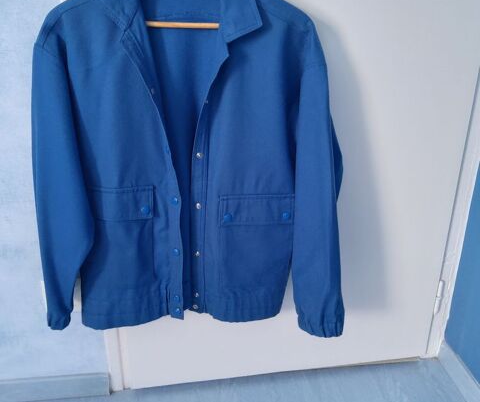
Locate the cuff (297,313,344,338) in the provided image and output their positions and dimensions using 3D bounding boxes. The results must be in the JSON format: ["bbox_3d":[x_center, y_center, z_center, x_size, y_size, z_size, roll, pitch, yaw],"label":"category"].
[{"bbox_3d":[0.181,0.273,1.078,0.102,0.052,0.060,-2,22,-6],"label":"cuff"}]

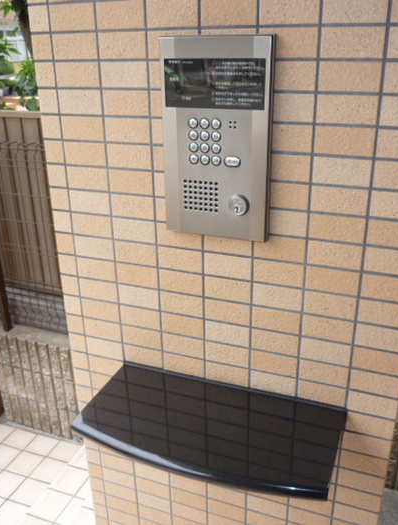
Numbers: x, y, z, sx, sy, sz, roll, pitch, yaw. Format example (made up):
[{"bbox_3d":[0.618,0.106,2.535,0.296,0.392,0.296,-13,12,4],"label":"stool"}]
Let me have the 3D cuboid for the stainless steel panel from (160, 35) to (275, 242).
[{"bbox_3d":[0.031,-0.209,0.884,0.194,0.345,0.024,8,24,20],"label":"stainless steel panel"}]

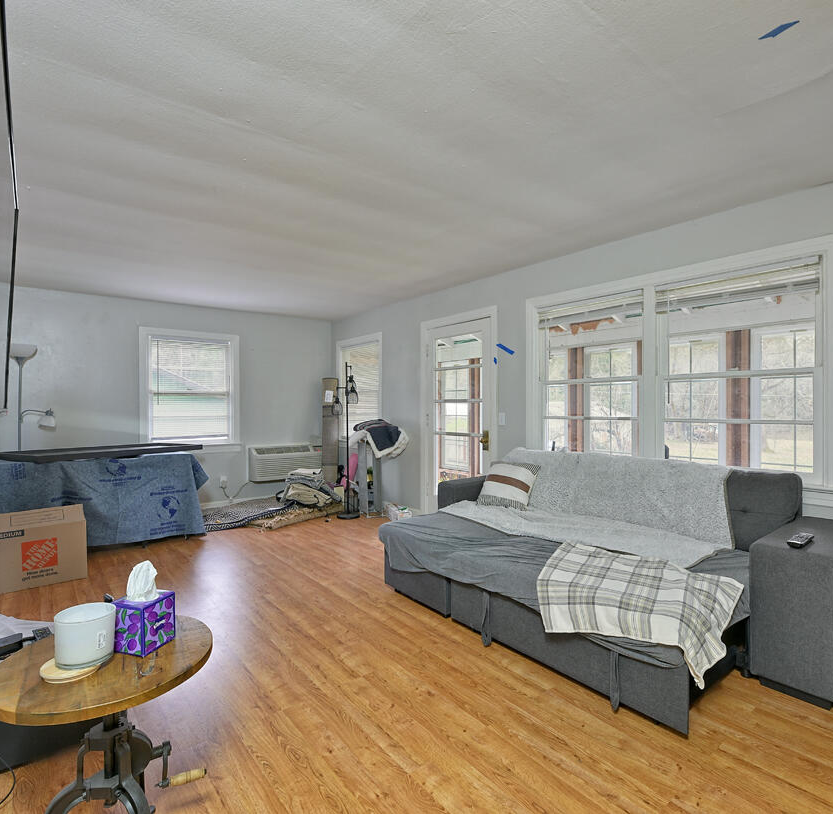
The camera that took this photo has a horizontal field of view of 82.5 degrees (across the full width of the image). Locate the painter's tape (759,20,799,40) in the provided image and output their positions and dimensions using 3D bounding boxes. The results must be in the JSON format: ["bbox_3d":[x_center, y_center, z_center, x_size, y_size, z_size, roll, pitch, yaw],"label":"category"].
[{"bbox_3d":[1.129,-1.175,1.478,0.034,0.003,0.097,0,0,-27],"label":"painter's tape"}]

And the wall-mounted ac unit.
[{"bbox_3d":[-1.713,0.742,6.346,1.060,0.440,0.220,0,0,-39],"label":"wall-mounted ac unit"}]

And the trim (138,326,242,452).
[{"bbox_3d":[-2.597,-0.159,5.546,1.120,1.440,0.090,0,0,-39],"label":"trim"}]

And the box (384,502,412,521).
[{"bbox_3d":[-0.185,1.165,5.160,0.170,0.130,0.300,0,0,-24],"label":"box"}]

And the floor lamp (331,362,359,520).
[{"bbox_3d":[-0.797,0.361,5.337,0.300,1.740,0.310,0,0,-8],"label":"floor lamp"}]

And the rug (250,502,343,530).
[{"bbox_3d":[-1.342,1.164,5.281,0.660,0.130,1.020,0,0,41],"label":"rug"}]

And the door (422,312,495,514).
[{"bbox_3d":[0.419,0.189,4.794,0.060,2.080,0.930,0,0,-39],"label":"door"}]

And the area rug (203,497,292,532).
[{"bbox_3d":[-2.052,1.167,5.363,1.500,0.130,0.980,0,0,-39],"label":"area rug"}]

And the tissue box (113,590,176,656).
[{"bbox_3d":[-0.740,0.584,1.293,0.103,0.127,0.107,0,0,17],"label":"tissue box"}]

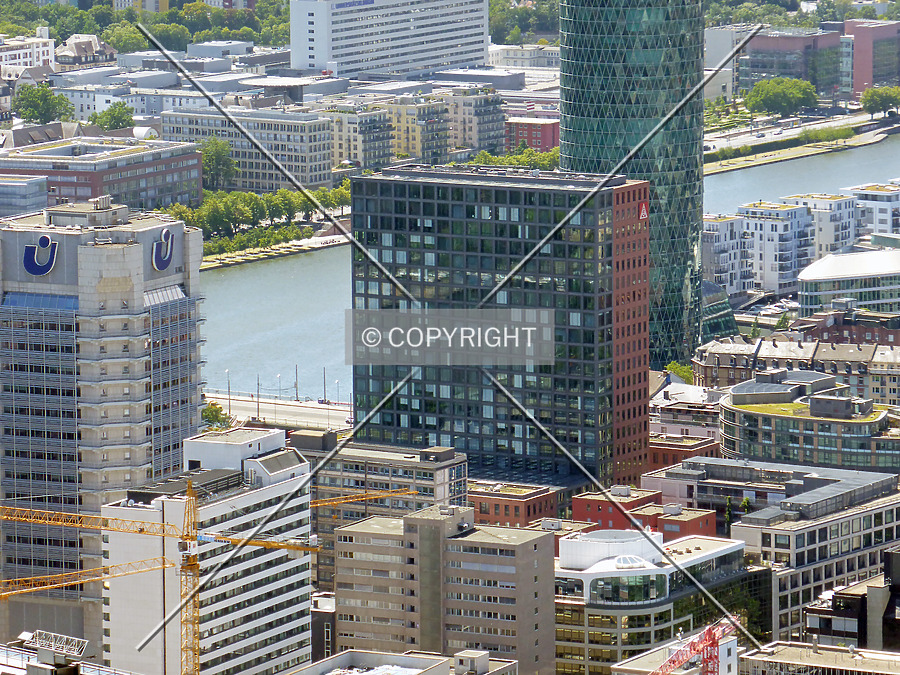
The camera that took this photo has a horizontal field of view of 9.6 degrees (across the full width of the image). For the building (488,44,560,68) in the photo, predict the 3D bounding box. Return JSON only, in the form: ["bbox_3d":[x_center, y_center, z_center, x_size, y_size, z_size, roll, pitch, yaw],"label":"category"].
[{"bbox_3d":[29.590,-124.460,2403.310,34.000,14.710,22.000,4,9,28],"label":"building"}]

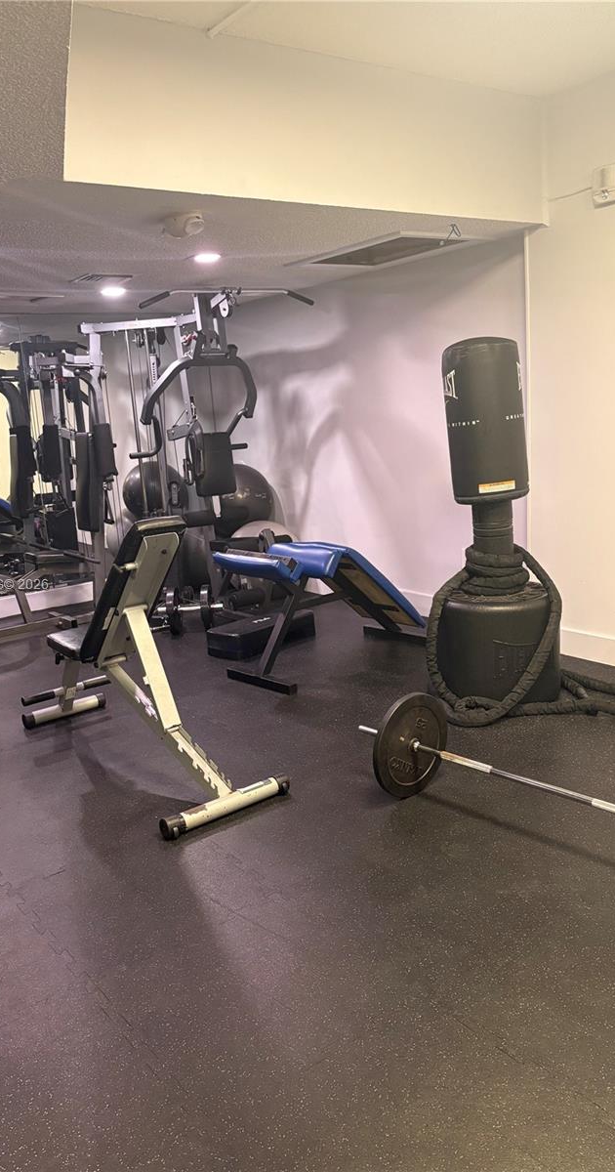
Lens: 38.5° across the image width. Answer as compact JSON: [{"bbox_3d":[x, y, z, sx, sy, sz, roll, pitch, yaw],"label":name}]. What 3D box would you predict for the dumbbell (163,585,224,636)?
[{"bbox_3d":[-0.768,0.145,5.794,0.420,0.300,0.290,-4,12,-2],"label":"dumbbell"}]

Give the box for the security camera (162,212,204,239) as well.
[{"bbox_3d":[-0.502,-1.494,3.684,0.150,0.085,0.140,5,15,37],"label":"security camera"}]

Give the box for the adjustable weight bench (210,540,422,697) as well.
[{"bbox_3d":[0.124,0.089,4.809,0.520,0.690,1.190,8,17,44],"label":"adjustable weight bench"}]

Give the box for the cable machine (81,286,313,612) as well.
[{"bbox_3d":[-0.752,-0.793,5.872,1.280,2.090,1.360,-12,14,-34],"label":"cable machine"}]

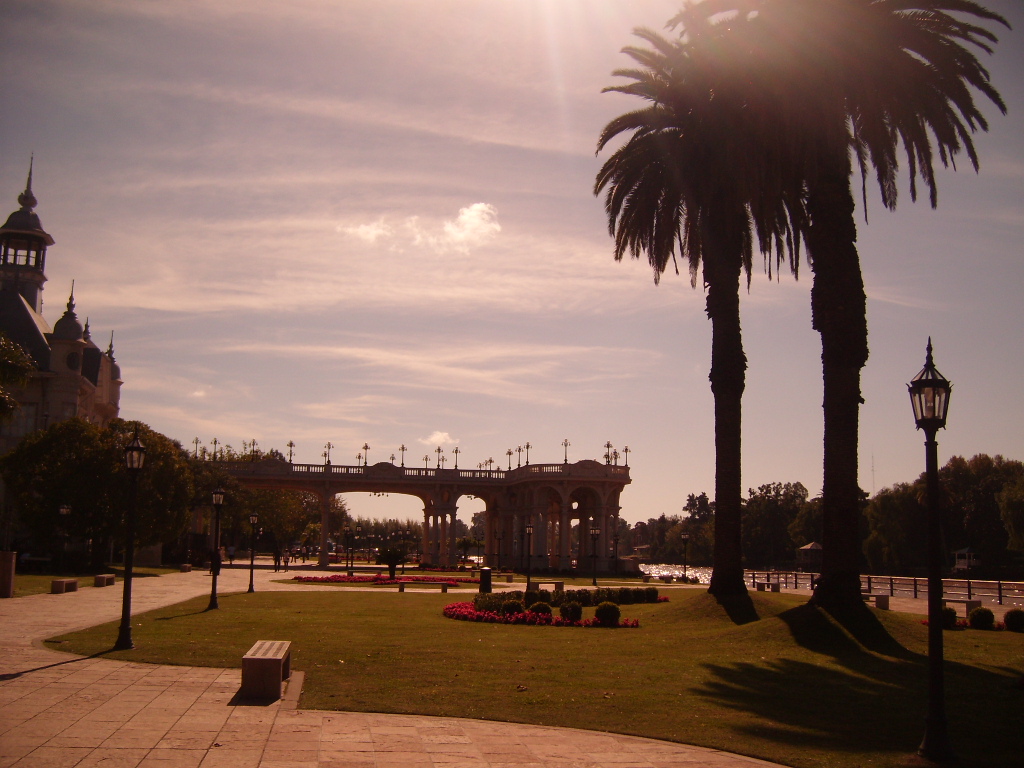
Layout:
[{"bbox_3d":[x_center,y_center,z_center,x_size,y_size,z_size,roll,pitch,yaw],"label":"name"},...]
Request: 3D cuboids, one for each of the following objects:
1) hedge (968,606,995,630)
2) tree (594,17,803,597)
[{"bbox_3d":[11.703,5.856,25.847,0.620,0.580,0.620,1,-9,0],"label":"hedge"},{"bbox_3d":[5.904,-2.603,29.317,6.700,16.795,6.700,0,-9,0],"label":"tree"}]

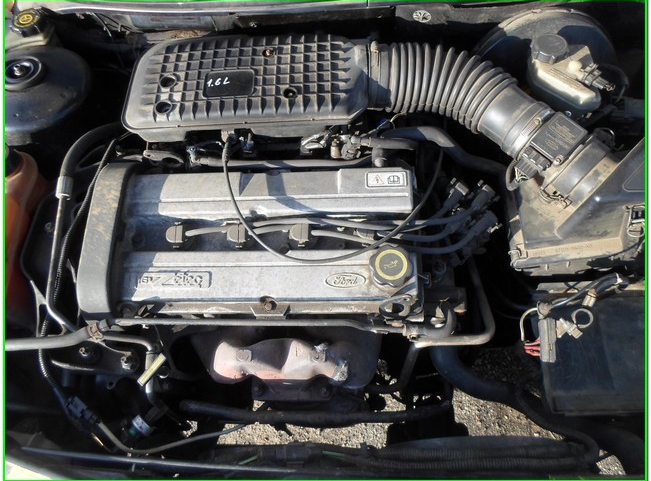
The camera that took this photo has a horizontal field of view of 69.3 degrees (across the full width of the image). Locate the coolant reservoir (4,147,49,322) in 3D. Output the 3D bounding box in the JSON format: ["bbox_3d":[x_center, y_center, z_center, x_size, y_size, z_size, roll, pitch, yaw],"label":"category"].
[{"bbox_3d":[-0.545,-0.005,0.760,0.140,0.165,0.230,0,67,0],"label":"coolant reservoir"}]

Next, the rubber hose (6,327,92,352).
[{"bbox_3d":[-0.392,0.139,0.662,0.140,0.022,0.028,-4,68,-2],"label":"rubber hose"}]

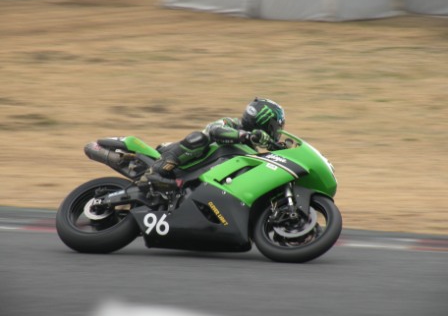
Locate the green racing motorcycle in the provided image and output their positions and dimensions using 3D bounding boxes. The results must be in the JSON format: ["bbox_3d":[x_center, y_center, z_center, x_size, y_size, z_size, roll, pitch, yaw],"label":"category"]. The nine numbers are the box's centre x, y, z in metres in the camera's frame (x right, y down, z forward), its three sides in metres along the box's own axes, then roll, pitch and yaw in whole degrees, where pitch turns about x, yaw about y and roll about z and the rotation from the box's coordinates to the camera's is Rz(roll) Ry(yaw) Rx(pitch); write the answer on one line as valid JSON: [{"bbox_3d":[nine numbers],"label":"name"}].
[{"bbox_3d":[-0.101,0.244,22.949,2.030,0.680,1.110,2,47,21],"label":"green racing motorcycle"}]

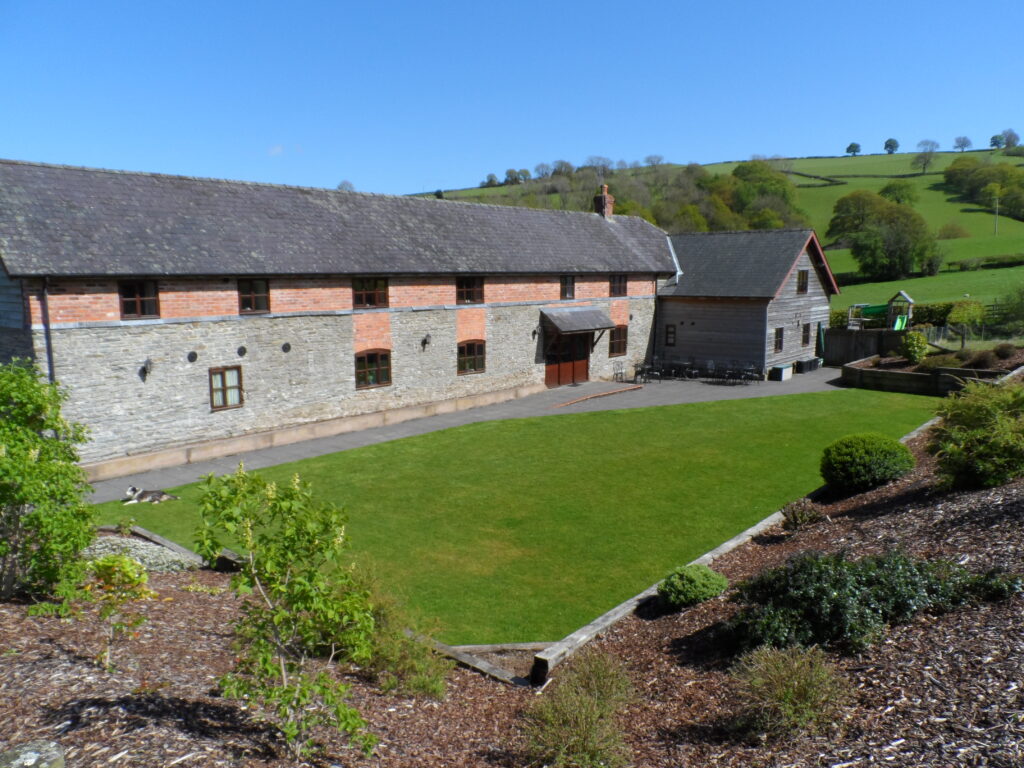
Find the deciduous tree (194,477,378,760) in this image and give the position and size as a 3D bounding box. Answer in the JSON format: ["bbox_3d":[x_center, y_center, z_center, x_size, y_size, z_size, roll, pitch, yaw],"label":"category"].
[{"bbox_3d":[-1.263,1.337,4.050,0.963,1.763,0.886,-3,9,-19],"label":"deciduous tree"}]

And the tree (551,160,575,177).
[{"bbox_3d":[21.326,-90.415,300.000,10.407,7.761,9.886,0,9,4],"label":"tree"}]

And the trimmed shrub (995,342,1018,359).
[{"bbox_3d":[18.277,-1.203,26.300,0.658,0.670,0.625,6,11,34],"label":"trimmed shrub"}]

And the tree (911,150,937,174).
[{"bbox_3d":[168.030,-90.460,290.000,9.076,9.461,8.623,5,10,29],"label":"tree"}]

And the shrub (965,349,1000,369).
[{"bbox_3d":[16.693,-0.904,25.200,0.944,0.714,0.897,6,11,33],"label":"shrub"}]

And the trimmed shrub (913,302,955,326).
[{"bbox_3d":[25.509,-4.146,43.000,2.190,1.570,1.314,5,10,30],"label":"trimmed shrub"}]

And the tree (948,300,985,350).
[{"bbox_3d":[19.661,-2.576,30.800,1.336,2.080,1.270,5,10,32],"label":"tree"}]

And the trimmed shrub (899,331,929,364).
[{"bbox_3d":[15.432,-1.401,27.300,0.981,1.313,0.981,5,10,29],"label":"trimmed shrub"}]

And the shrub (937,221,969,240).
[{"bbox_3d":[93.234,-32.425,150.000,6.112,4.137,5.195,5,10,31],"label":"shrub"}]

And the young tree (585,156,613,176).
[{"bbox_3d":[36.528,-91.468,300.000,12.040,8.981,11.438,1,9,7],"label":"young tree"}]

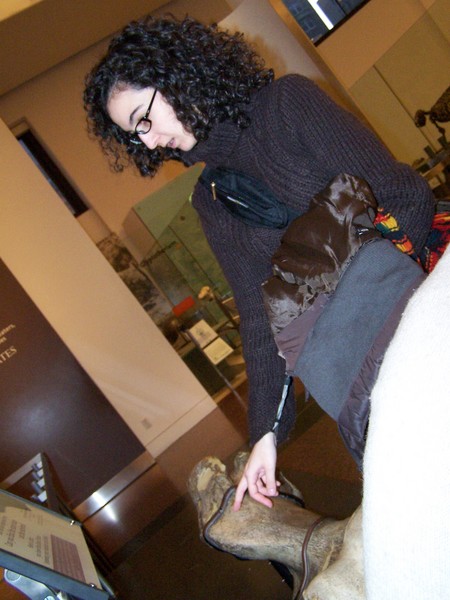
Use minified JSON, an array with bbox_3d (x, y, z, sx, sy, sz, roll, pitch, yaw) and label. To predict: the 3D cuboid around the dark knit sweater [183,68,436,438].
[{"bbox_3d":[0.145,-0.108,1.363,0.523,0.625,0.369,-34,4,42],"label":"dark knit sweater"}]

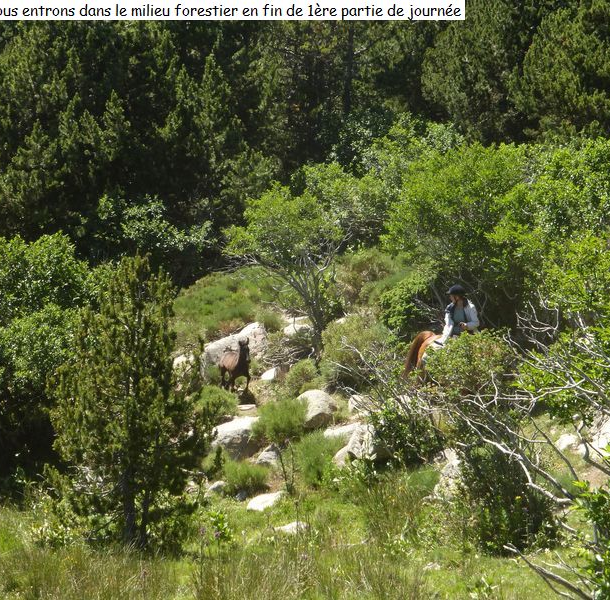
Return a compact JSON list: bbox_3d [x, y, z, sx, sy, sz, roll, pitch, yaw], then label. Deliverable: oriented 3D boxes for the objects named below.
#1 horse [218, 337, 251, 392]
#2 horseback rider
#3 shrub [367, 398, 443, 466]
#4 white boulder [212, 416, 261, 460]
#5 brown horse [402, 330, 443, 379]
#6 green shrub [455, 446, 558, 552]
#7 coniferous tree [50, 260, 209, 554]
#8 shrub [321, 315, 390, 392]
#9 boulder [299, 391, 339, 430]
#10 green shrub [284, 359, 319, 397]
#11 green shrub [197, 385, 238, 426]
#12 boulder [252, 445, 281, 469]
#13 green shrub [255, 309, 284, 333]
[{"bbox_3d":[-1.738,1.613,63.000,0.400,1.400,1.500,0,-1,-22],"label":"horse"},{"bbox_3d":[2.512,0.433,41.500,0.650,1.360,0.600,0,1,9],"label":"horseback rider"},{"bbox_3d":[1.390,1.801,34.500,1.068,0.959,0.950,0,-1,0],"label":"shrub"},{"bbox_3d":[-0.973,1.996,36.300,0.780,0.630,0.680,0,0,0],"label":"white boulder"},{"bbox_3d":[2.704,1.160,41.669,2.200,1.720,0.580,0,0,-42],"label":"brown horse"},{"bbox_3d":[2.160,2.138,27.000,1.093,1.179,0.950,0,-1,0],"label":"green shrub"},{"bbox_3d":[-1.811,1.048,26.000,1.610,3.034,1.500,0,-1,0],"label":"coniferous tree"},{"bbox_3d":[0.972,1.030,48.500,1.309,1.502,1.244,0,1,0],"label":"shrub"},{"bbox_3d":[0.208,1.842,42.000,0.667,0.667,0.650,0,-1,0],"label":"boulder"},{"bbox_3d":[-0.070,1.538,50.000,0.715,0.754,0.679,0,1,0],"label":"green shrub"},{"bbox_3d":[-1.686,2.010,48.000,0.800,0.800,0.760,0,1,0],"label":"green shrub"},{"bbox_3d":[-0.533,2.224,35.800,0.420,0.340,0.380,0,0,0],"label":"boulder"},{"bbox_3d":[-0.789,0.456,56.000,0.622,0.533,0.591,0,1,0],"label":"green shrub"}]

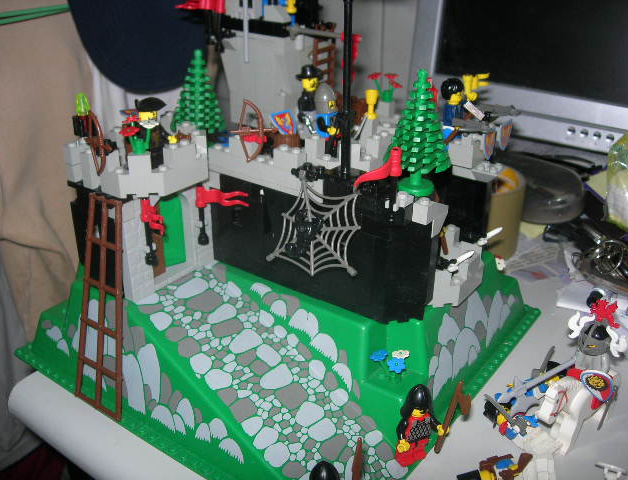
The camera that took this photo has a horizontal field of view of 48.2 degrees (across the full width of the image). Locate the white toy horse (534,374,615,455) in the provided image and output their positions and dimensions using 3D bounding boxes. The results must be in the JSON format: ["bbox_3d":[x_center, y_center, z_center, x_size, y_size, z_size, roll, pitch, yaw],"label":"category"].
[{"bbox_3d":[0.138,0.089,0.377,0.058,0.042,0.017,-23,34,-39],"label":"white toy horse"}]

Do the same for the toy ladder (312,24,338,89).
[{"bbox_3d":[0.008,-0.119,0.481,0.005,0.056,0.022,18,31,33],"label":"toy ladder"}]

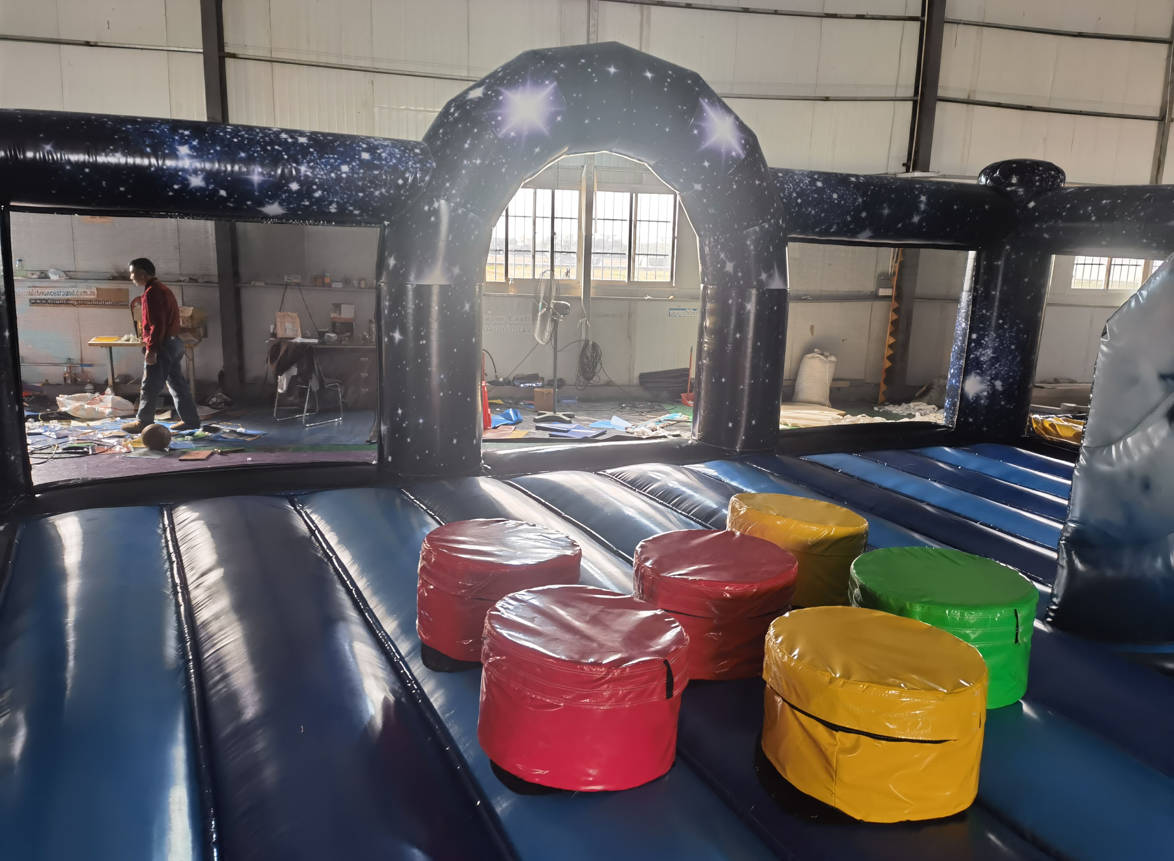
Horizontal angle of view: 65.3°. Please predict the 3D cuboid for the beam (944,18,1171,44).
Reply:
[{"bbox_3d":[5.820,-4.890,11.250,3.150,0.080,0.110,0,12,-10],"label":"beam"}]

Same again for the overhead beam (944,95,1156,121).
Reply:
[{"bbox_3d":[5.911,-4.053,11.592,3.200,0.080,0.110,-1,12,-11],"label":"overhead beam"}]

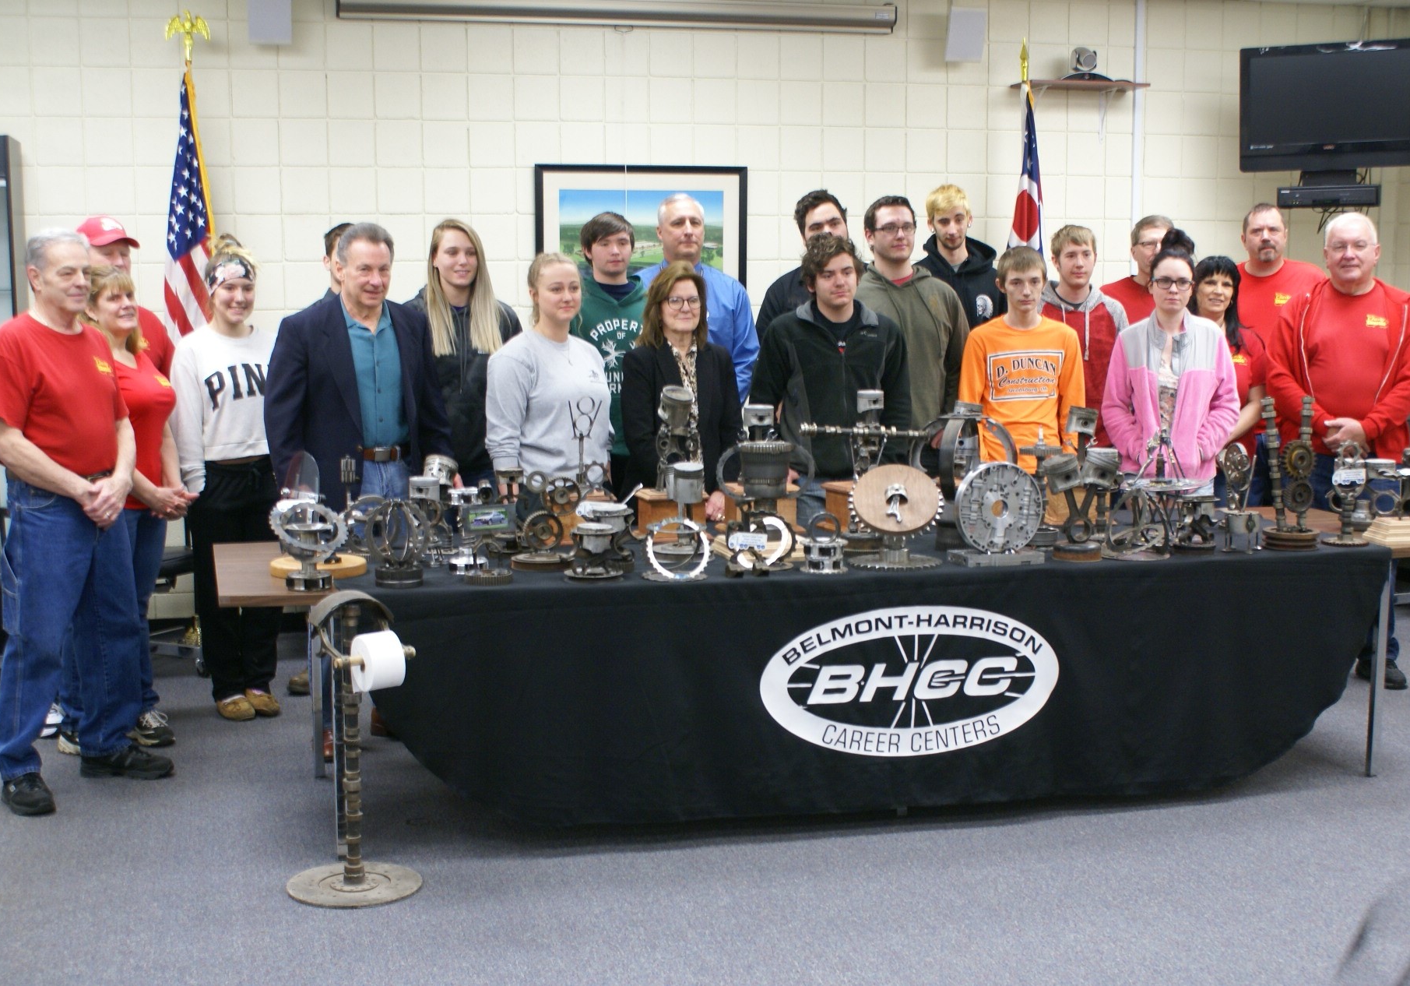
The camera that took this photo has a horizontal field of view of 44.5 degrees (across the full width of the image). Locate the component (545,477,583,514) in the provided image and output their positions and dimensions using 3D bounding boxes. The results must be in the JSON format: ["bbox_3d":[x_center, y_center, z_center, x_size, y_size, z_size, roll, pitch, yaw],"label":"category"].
[{"bbox_3d":[-0.432,0.009,5.250,0.122,0.122,0.035,-3,8,-20],"label":"component"}]

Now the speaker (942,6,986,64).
[{"bbox_3d":[1.188,-2.083,7.850,0.170,0.250,0.130,-1,21,-11],"label":"speaker"}]

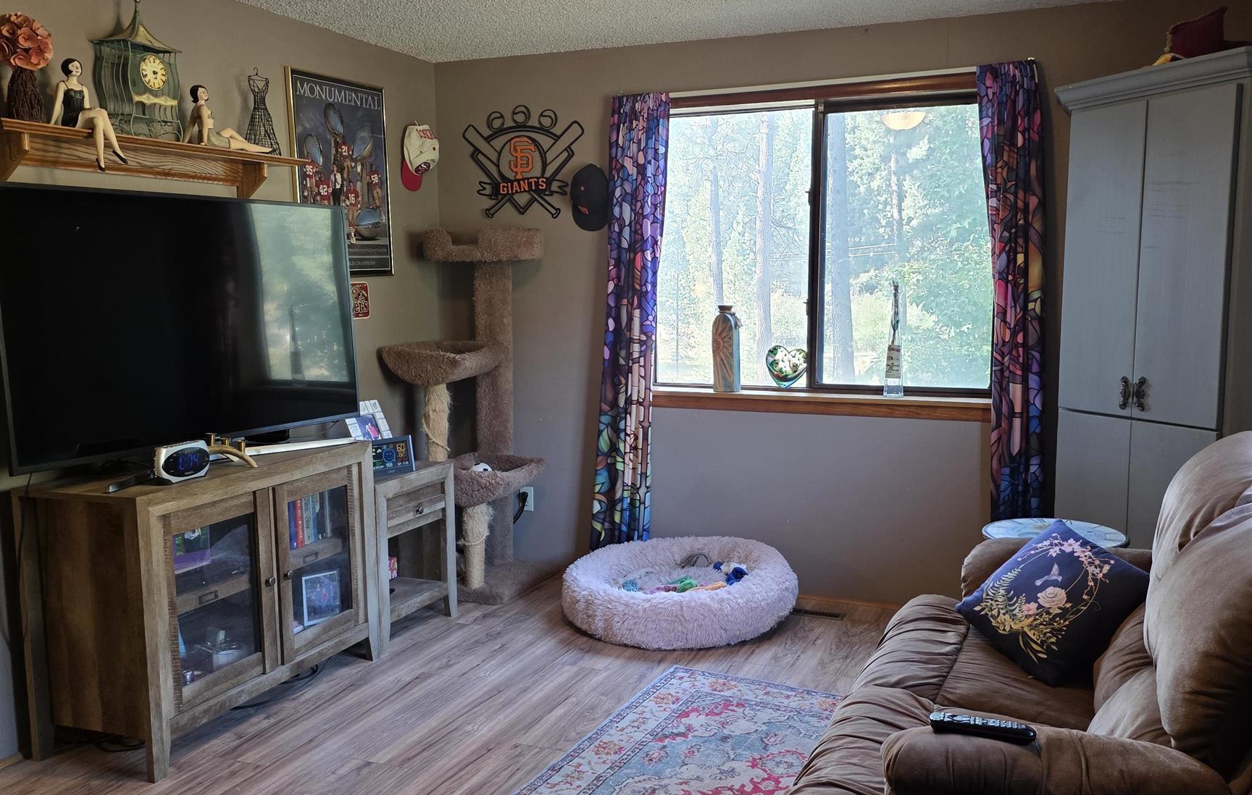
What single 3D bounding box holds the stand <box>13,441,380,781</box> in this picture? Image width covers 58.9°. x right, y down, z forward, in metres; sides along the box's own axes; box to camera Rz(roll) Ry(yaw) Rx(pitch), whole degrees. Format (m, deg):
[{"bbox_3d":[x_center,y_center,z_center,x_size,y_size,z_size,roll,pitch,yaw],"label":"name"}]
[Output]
[{"bbox_3d":[-1.314,0.609,3.612,0.439,0.809,1.078,2,7,22],"label":"stand"}]

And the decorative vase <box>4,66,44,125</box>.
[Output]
[{"bbox_3d":[-1.667,-0.836,3.076,0.099,0.159,0.099,2,7,22],"label":"decorative vase"}]

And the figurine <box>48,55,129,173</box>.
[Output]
[{"bbox_3d":[-1.530,-0.804,3.158,0.183,0.314,0.116,2,7,22],"label":"figurine"}]

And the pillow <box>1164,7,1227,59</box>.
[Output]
[{"bbox_3d":[1.768,-1.100,3.447,0.097,0.194,0.241,-3,7,-21],"label":"pillow"}]

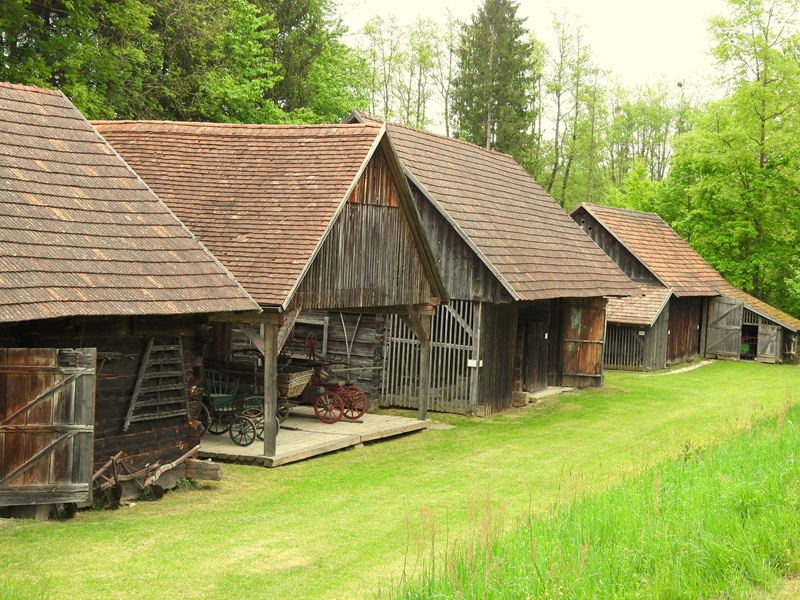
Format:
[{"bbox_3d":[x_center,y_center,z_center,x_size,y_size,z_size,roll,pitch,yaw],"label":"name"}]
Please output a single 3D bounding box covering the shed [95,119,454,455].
[{"bbox_3d":[-4.205,-0.449,29.949,8.316,6.640,8.143,2,1,23],"label":"shed"}]

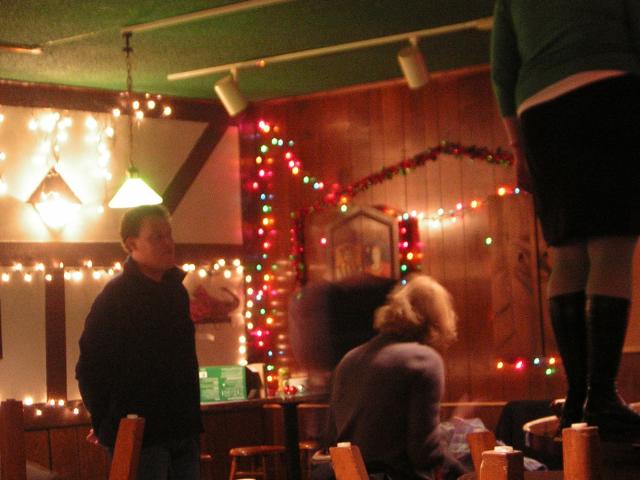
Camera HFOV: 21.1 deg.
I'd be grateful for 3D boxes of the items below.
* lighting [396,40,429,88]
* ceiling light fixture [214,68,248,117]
[{"bbox_3d":[0.439,-0.839,8.150,0.105,0.230,0.150,-4,-3,35],"label":"lighting"},{"bbox_3d":[-0.453,-0.755,8.800,0.108,0.230,0.155,-4,-3,35],"label":"ceiling light fixture"}]

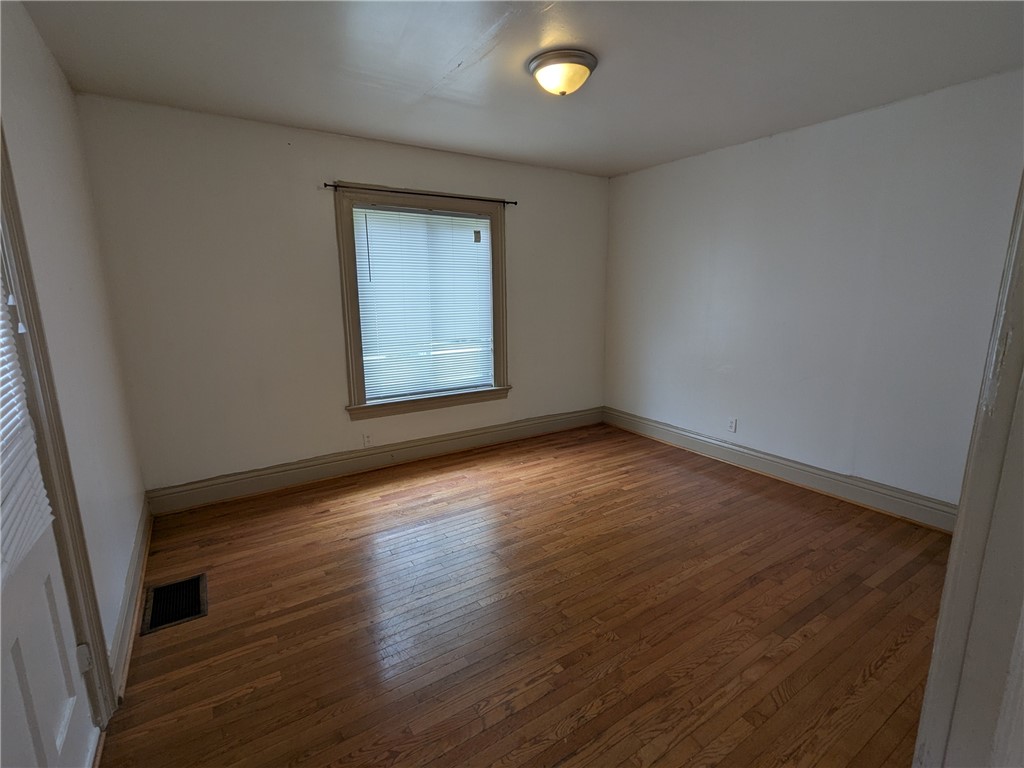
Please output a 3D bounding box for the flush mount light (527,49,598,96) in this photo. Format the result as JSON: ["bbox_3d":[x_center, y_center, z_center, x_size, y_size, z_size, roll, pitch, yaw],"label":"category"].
[{"bbox_3d":[0.254,-1.510,2.343,0.340,0.149,0.340,0,12,0],"label":"flush mount light"}]

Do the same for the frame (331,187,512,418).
[{"bbox_3d":[-0.660,-0.659,3.982,1.485,1.775,0.110,-8,14,-32],"label":"frame"}]

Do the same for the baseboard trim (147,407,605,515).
[{"bbox_3d":[-0.702,0.563,4.185,4.062,0.186,0.025,-8,14,-32],"label":"baseboard trim"}]

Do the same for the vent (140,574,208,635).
[{"bbox_3d":[-1.622,1.047,2.288,0.246,0.015,0.387,-8,14,-32],"label":"vent"}]

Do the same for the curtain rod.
[{"bbox_3d":[-0.641,-1.490,3.766,1.610,0.045,0.075,-8,14,-32],"label":"curtain rod"}]

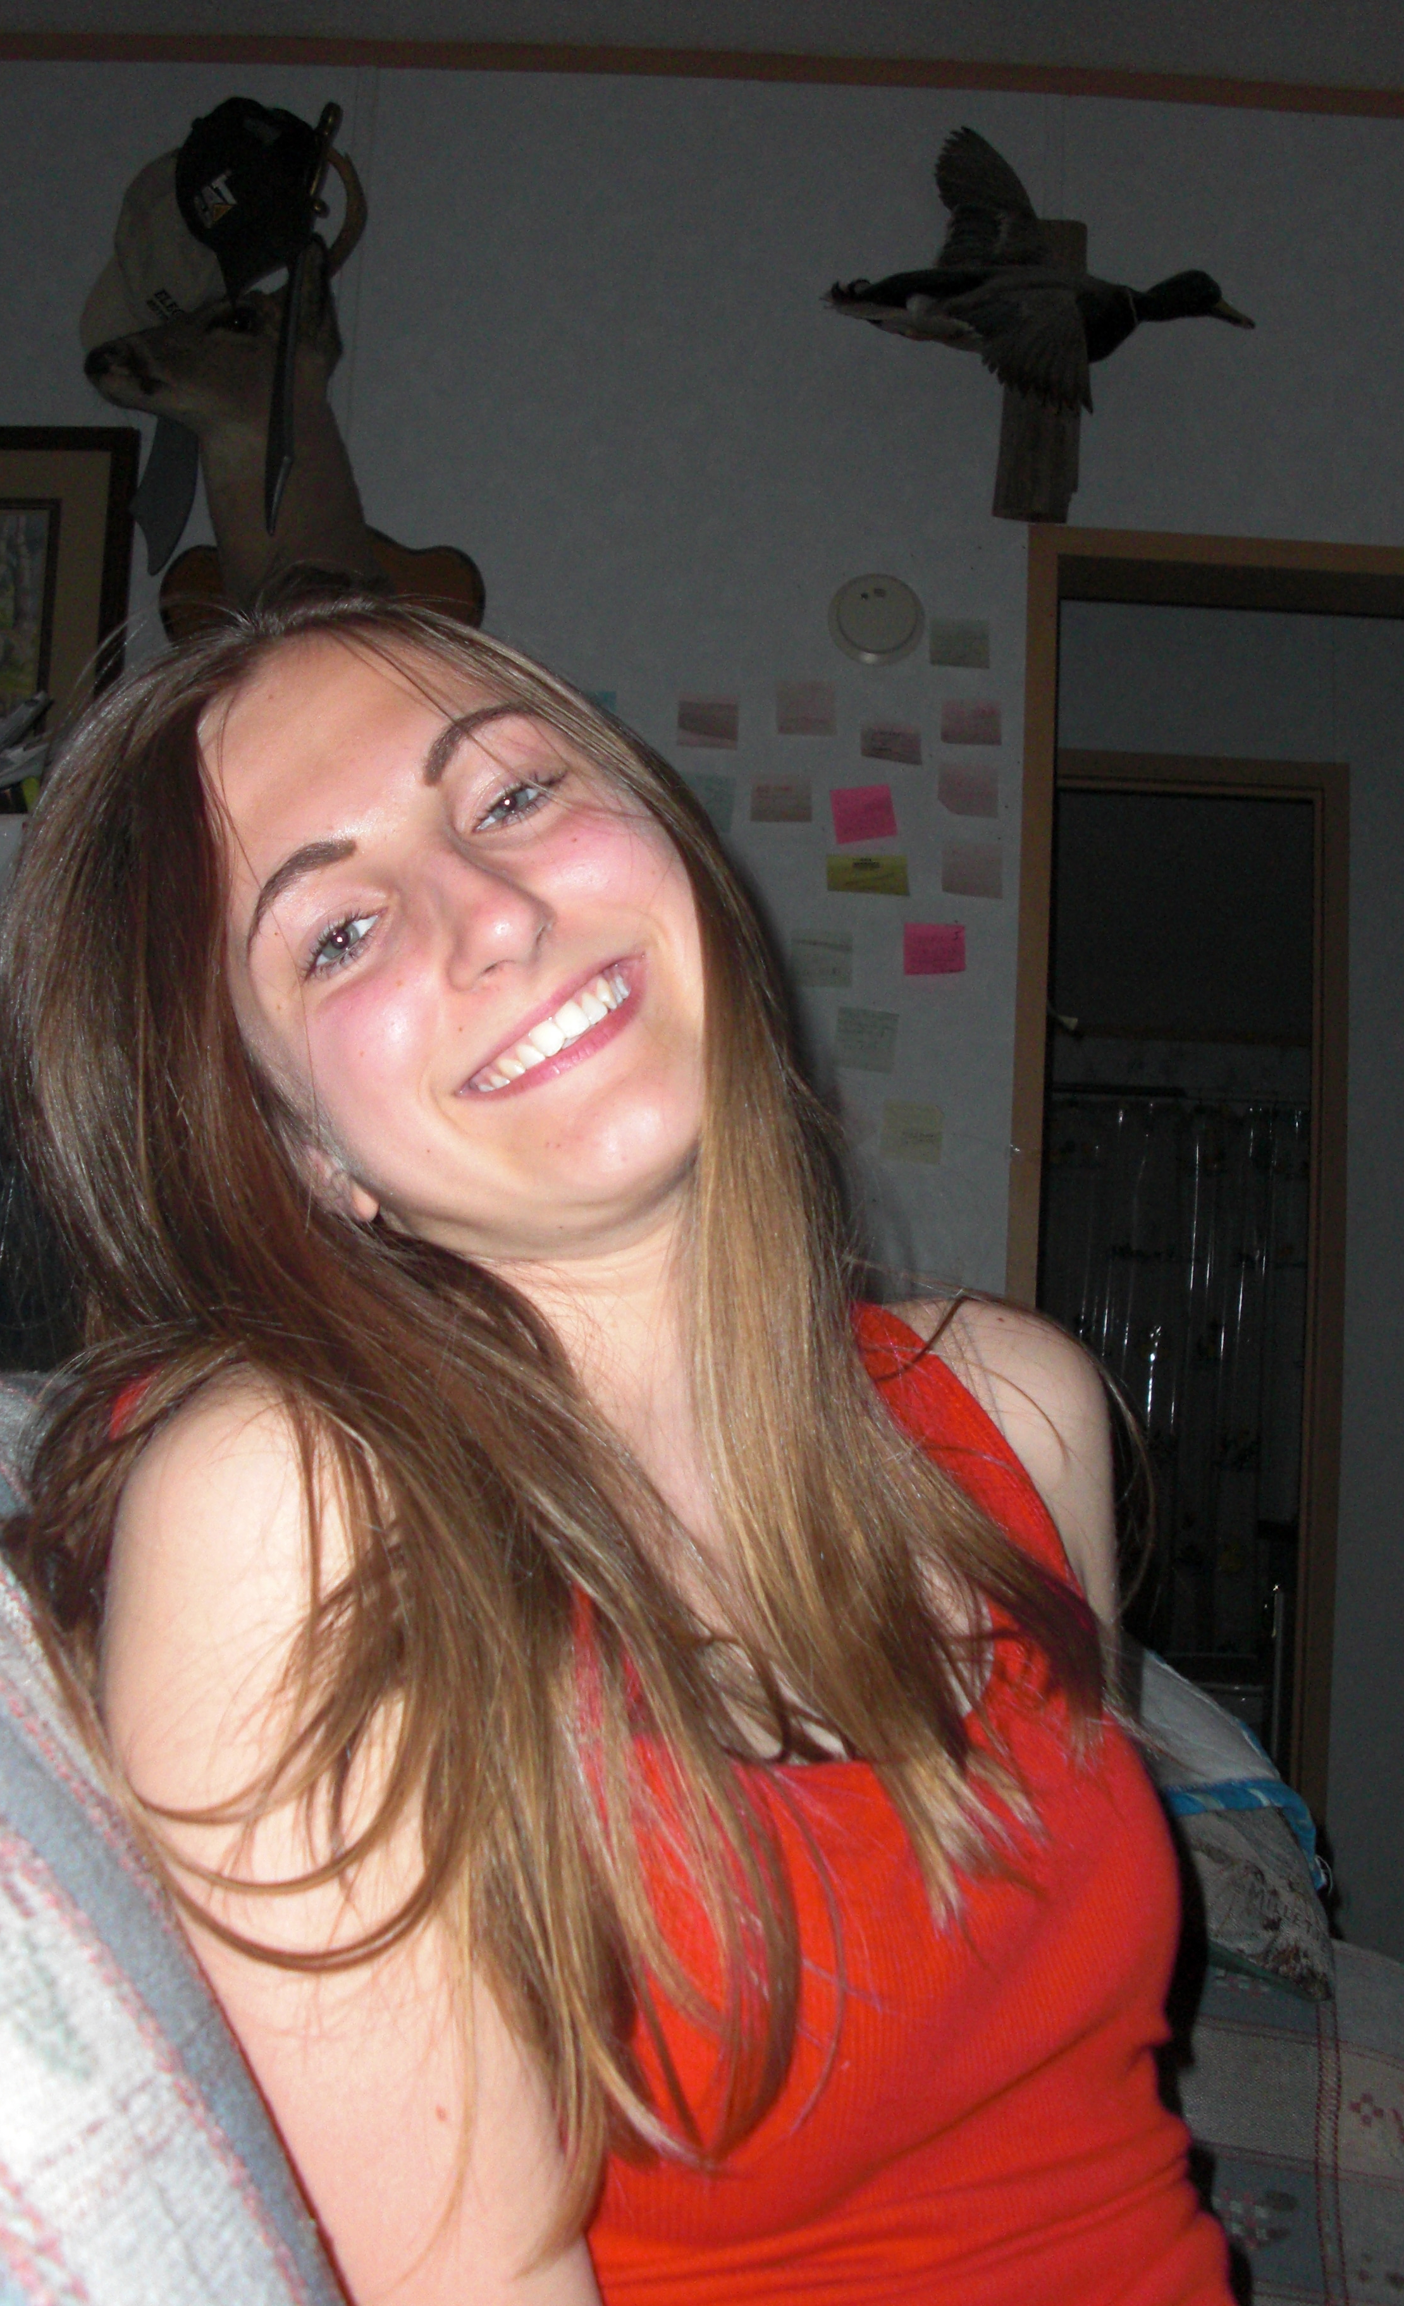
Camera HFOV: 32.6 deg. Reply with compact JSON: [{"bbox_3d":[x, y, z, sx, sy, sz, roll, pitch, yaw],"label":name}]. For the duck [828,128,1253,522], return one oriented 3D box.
[{"bbox_3d":[0.414,-1.040,2.933,0.523,0.467,0.260,3,-5,0],"label":"duck"}]

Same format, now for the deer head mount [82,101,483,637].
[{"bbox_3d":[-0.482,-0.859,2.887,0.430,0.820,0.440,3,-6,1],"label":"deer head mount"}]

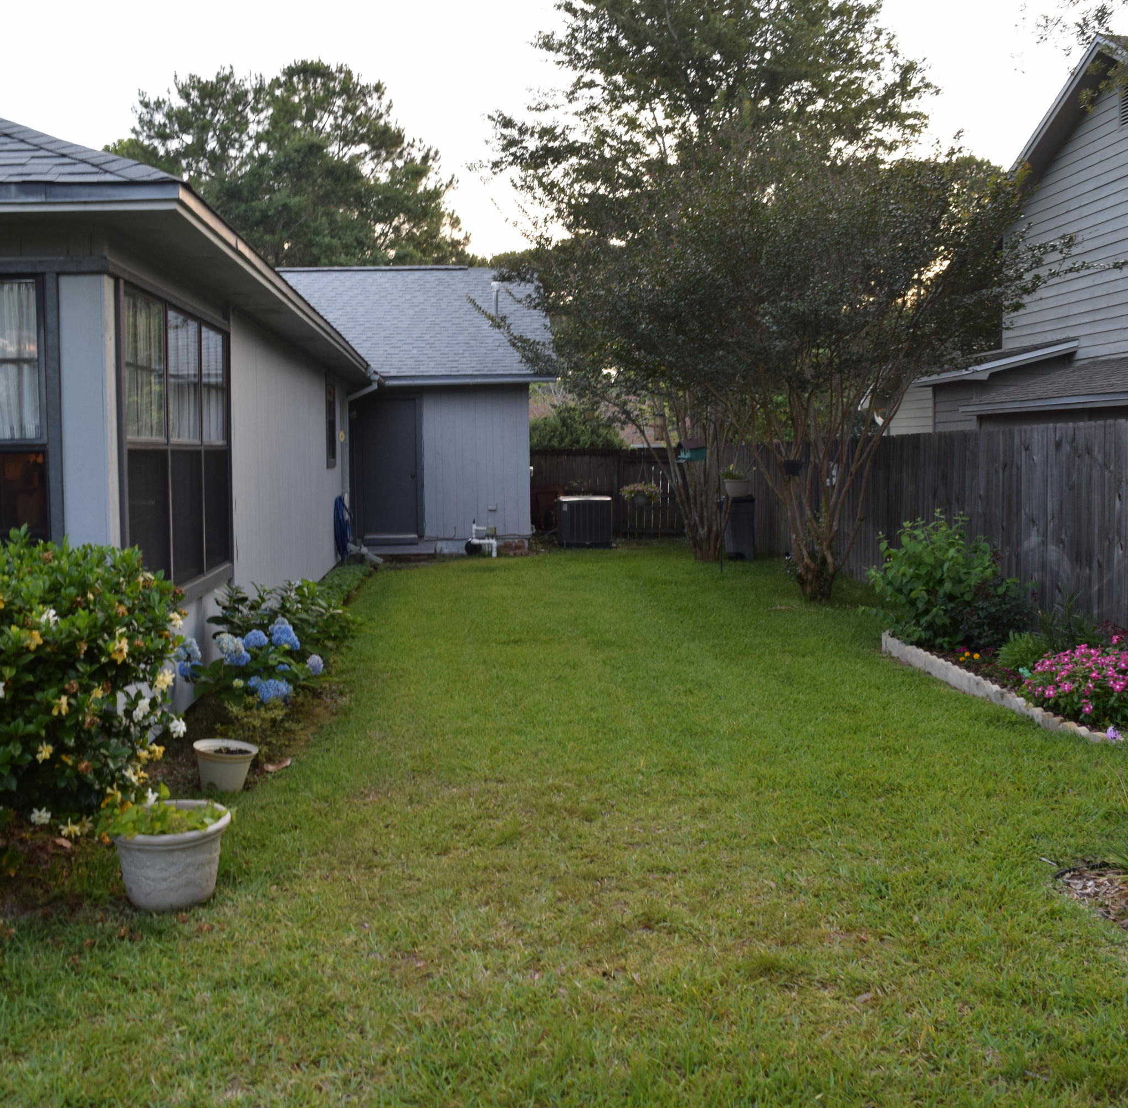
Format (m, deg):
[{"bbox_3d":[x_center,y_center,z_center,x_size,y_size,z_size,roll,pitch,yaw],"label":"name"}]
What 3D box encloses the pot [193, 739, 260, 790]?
[{"bbox_3d":[-1.615,1.006,5.950,0.310,0.215,0.310,0,4,0],"label":"pot"}]

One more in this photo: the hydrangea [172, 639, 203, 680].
[{"bbox_3d":[-2.179,0.615,7.200,0.180,0.220,0.180,0,4,0],"label":"hydrangea"}]

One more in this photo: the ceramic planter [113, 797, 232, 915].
[{"bbox_3d":[-1.393,1.080,4.450,0.405,0.285,0.405,-5,5,0],"label":"ceramic planter"}]

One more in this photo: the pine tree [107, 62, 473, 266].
[{"bbox_3d":[-8.294,-8.125,38.000,11.000,13.800,10.000,0,4,0],"label":"pine tree"}]

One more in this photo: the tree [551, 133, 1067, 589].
[{"bbox_3d":[2.720,-2.125,14.000,5.600,5.200,5.000,0,4,0],"label":"tree"}]

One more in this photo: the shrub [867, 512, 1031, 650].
[{"bbox_3d":[3.149,0.172,10.300,1.250,1.080,1.150,0,4,0],"label":"shrub"}]

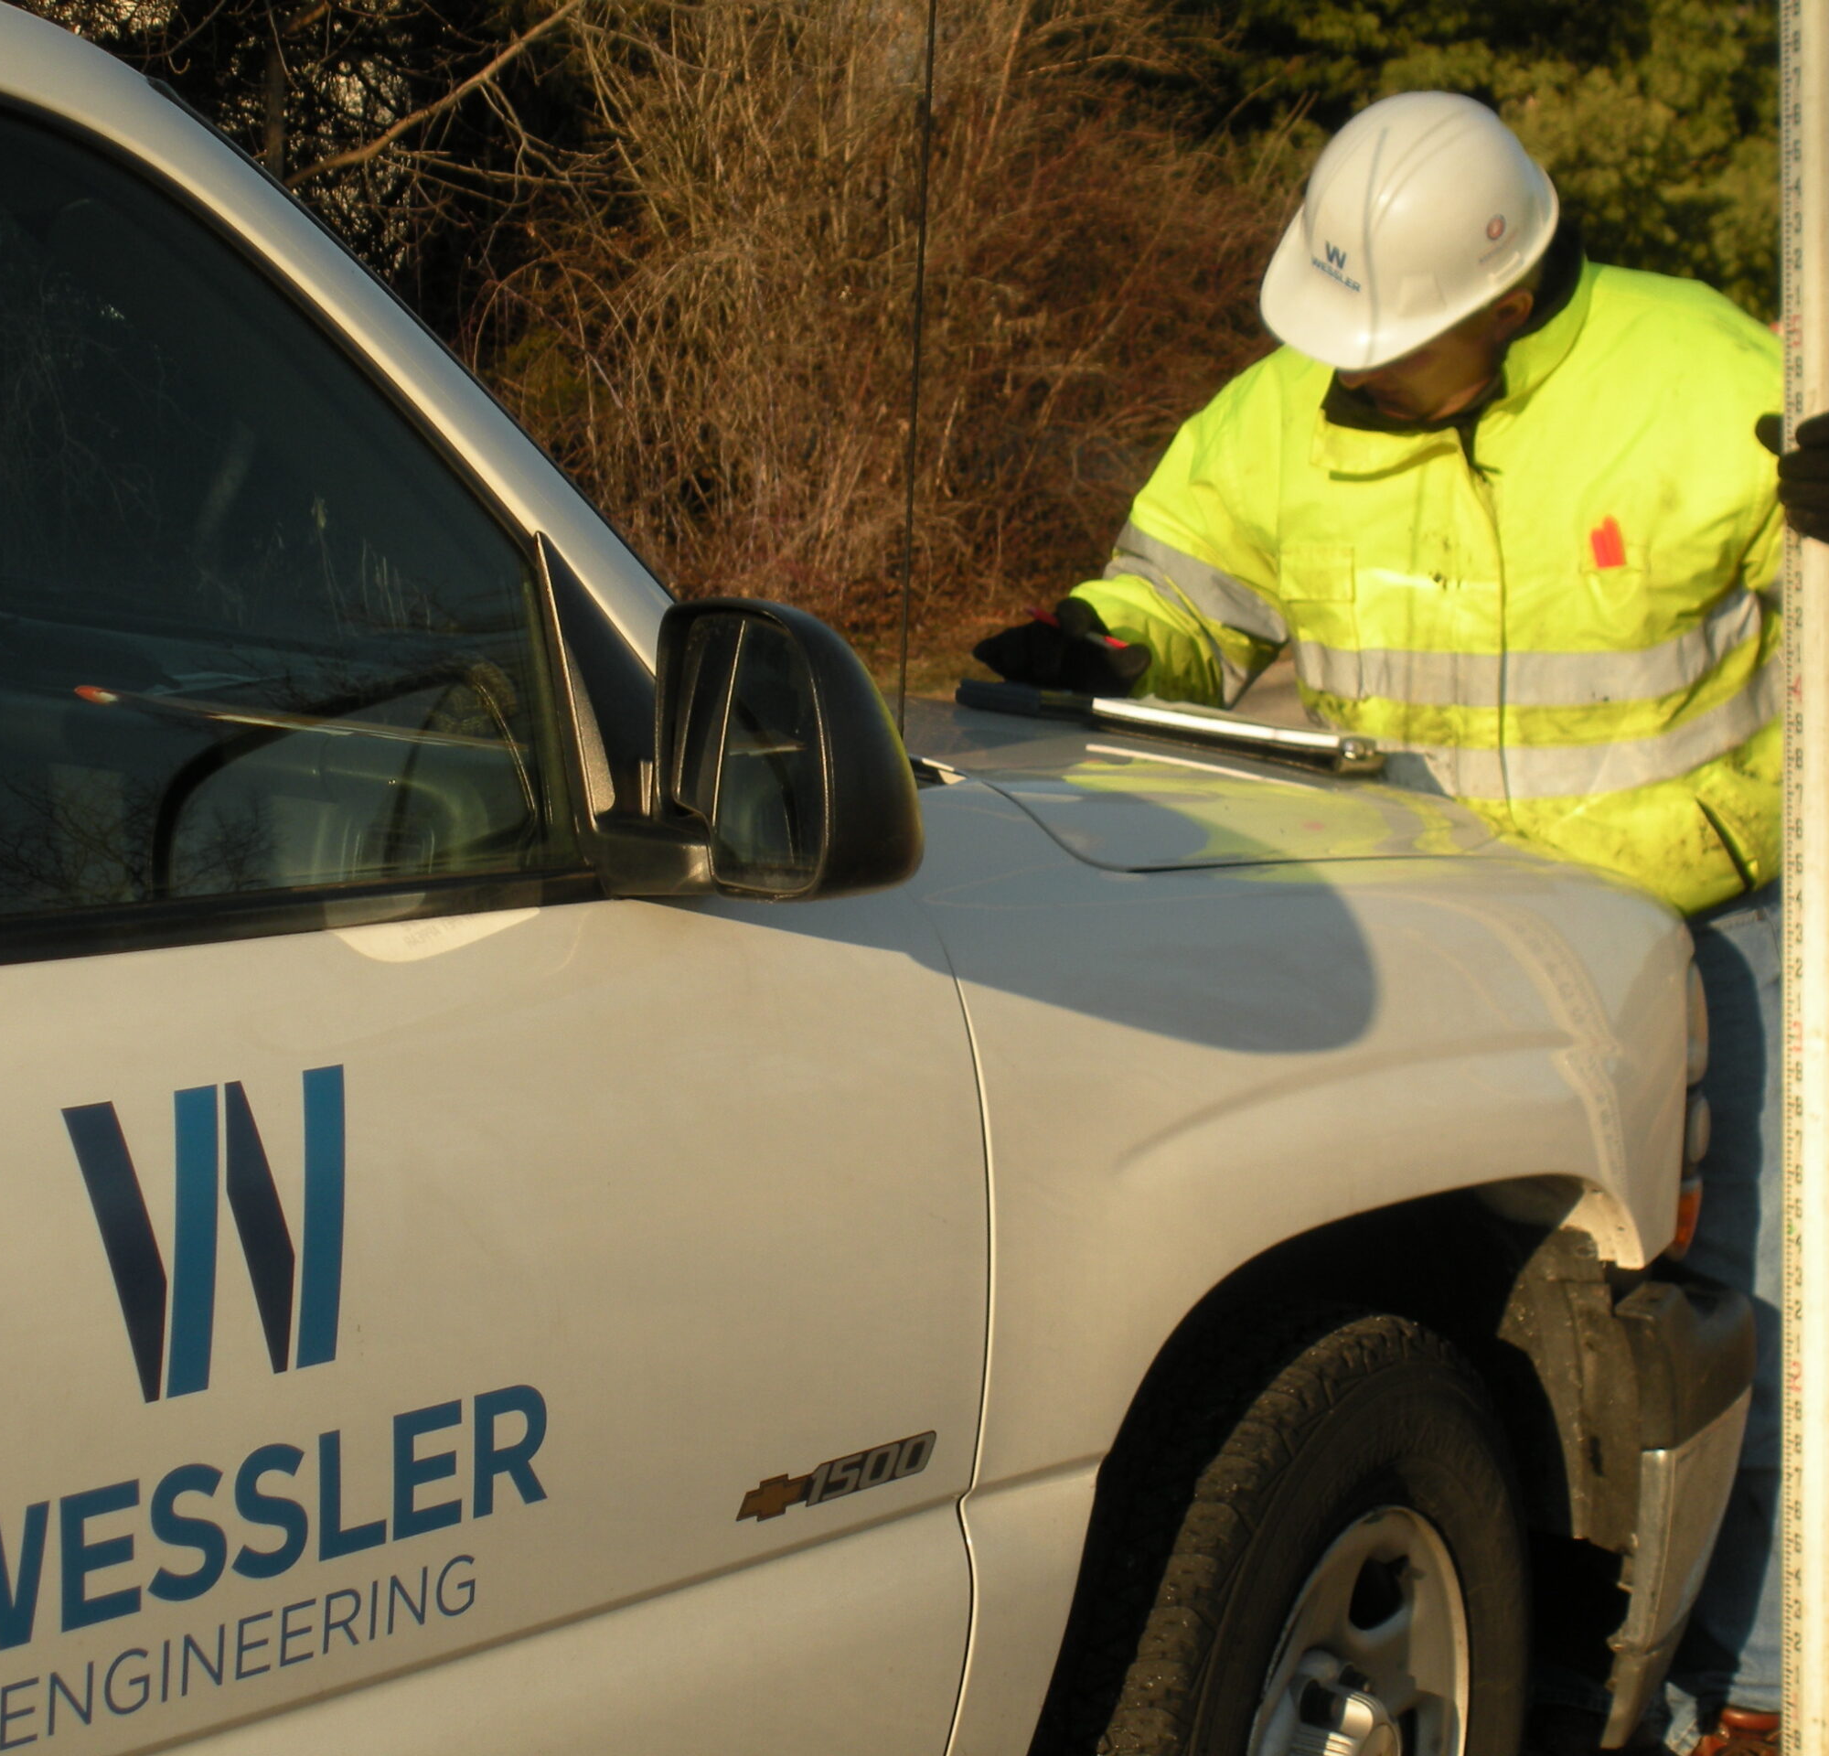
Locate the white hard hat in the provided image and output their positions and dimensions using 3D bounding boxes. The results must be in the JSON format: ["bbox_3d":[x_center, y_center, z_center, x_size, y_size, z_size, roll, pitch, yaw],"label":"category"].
[{"bbox_3d":[0.452,-0.607,3.860,0.232,0.155,0.295,29,65,34],"label":"white hard hat"}]

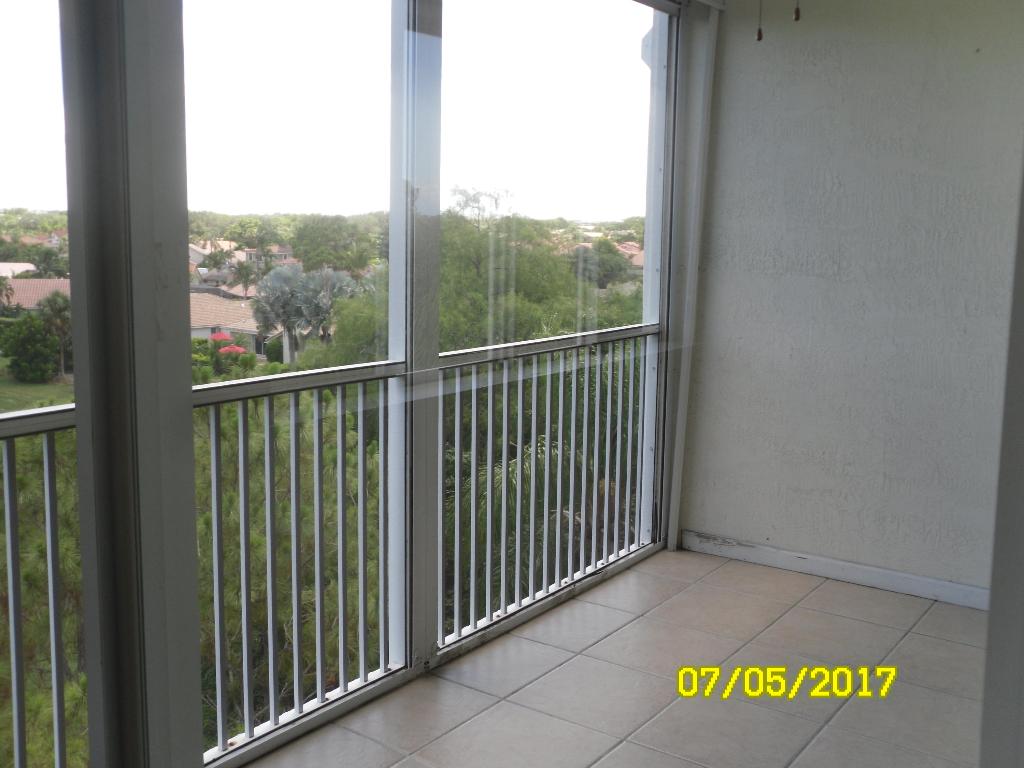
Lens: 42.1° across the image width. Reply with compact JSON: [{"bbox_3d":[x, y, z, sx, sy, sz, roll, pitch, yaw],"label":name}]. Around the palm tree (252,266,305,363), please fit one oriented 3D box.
[{"bbox_3d":[-20.759,-6.107,118.598,4.700,8.700,4.700,-1,8,-10],"label":"palm tree"}]

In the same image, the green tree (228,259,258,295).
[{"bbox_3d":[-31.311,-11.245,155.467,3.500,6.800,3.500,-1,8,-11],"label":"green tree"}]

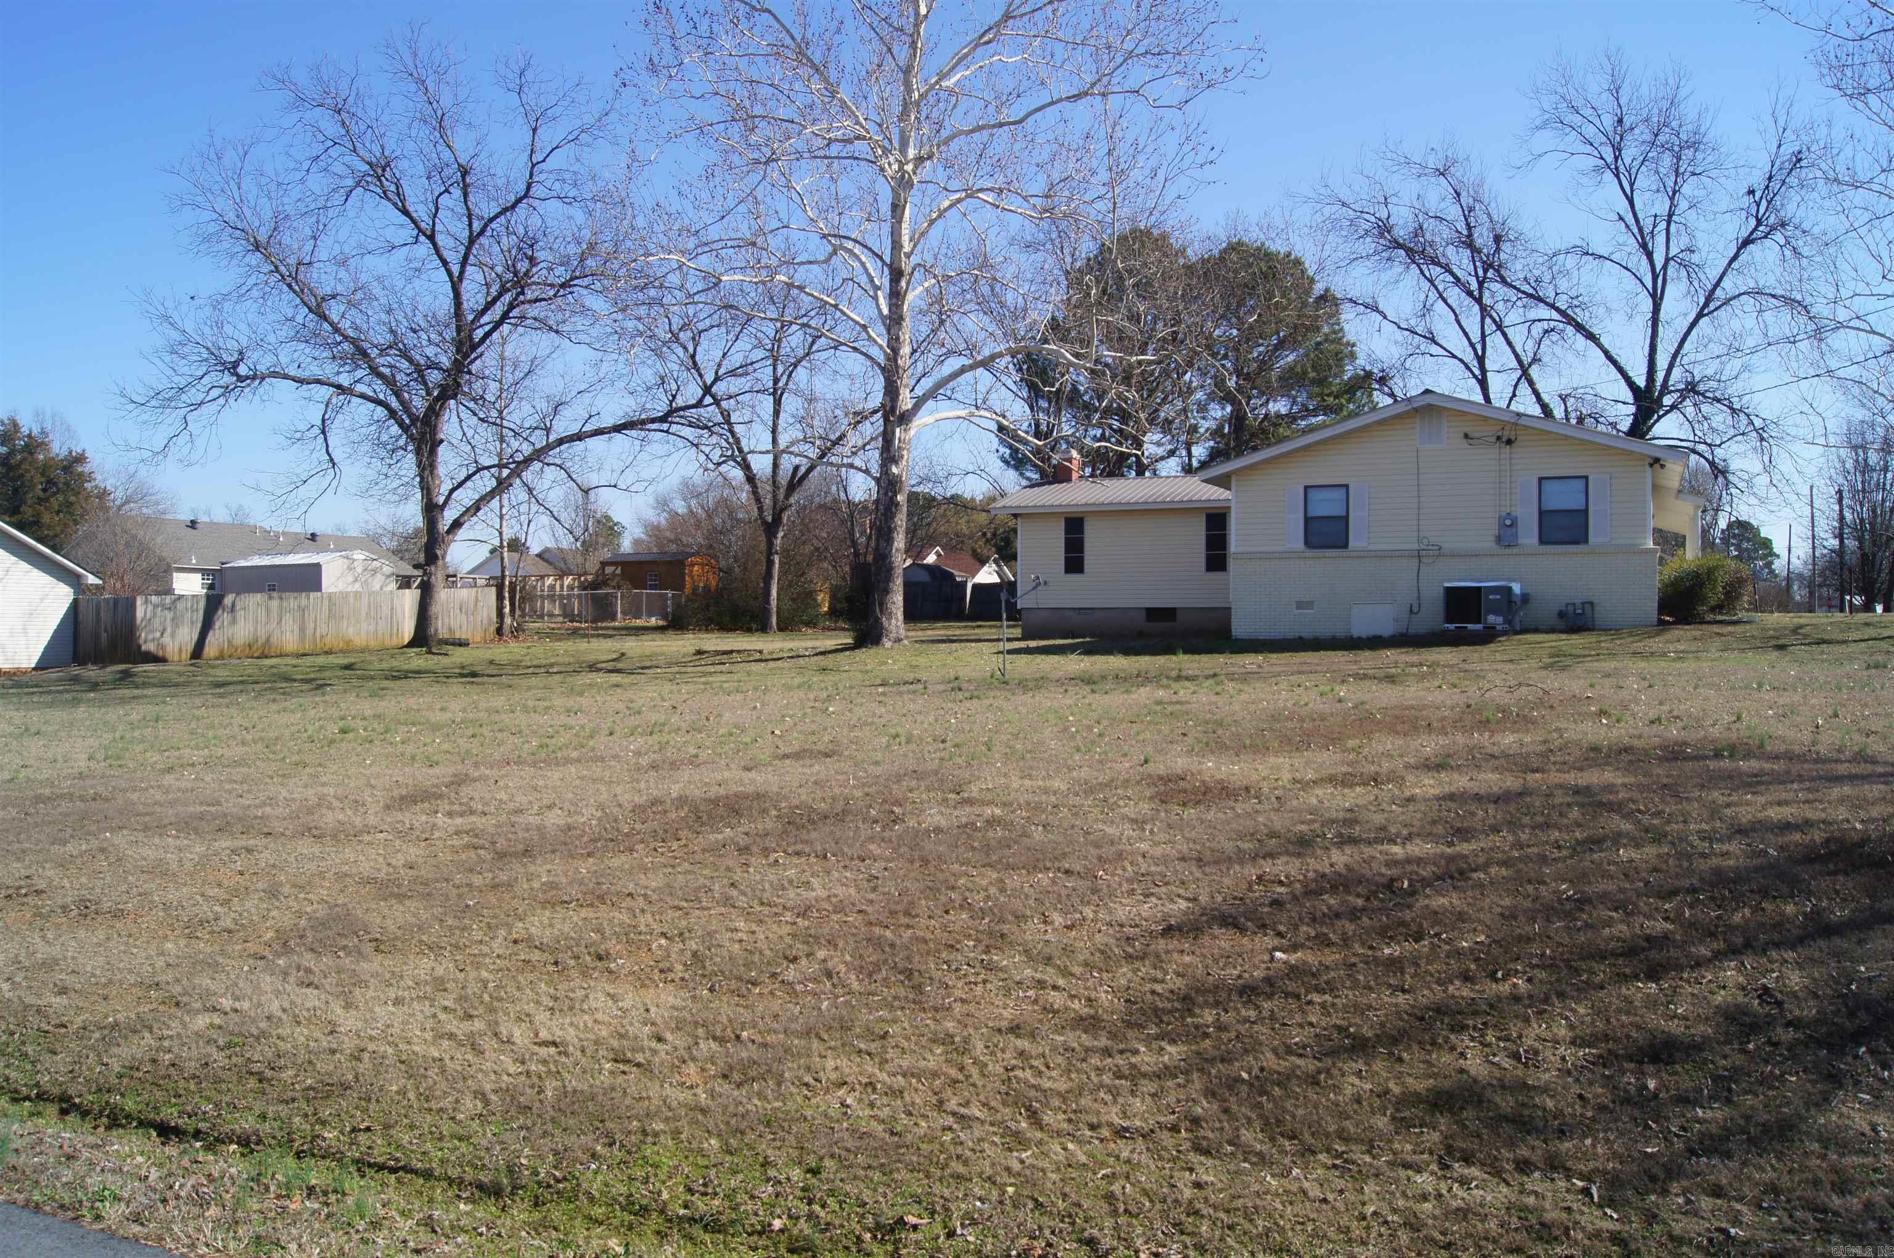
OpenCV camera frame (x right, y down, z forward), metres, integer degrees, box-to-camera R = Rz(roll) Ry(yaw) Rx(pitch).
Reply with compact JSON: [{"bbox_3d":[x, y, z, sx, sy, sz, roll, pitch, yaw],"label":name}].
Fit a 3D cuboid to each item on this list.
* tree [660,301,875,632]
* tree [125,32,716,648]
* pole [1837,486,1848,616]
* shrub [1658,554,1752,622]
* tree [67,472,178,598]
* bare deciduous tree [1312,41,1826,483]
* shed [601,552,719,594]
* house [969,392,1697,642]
[{"bbox_3d":[-5.766,-5.220,45.500,6.928,10.582,6.600,-1,2,0],"label":"tree"},{"bbox_3d":[-15.966,-8.745,43.000,17.894,18.702,17.000,-1,2,0],"label":"tree"},{"bbox_3d":[53.679,-4.654,85.000,0.360,7.801,0.360,-1,2,0],"label":"pole"},{"bbox_3d":[15.180,-0.815,28.400,1.900,1.360,1.800,-1,2,0],"label":"shrub"},{"bbox_3d":[-26.236,-2.182,45.000,3.520,5.961,3.520,-1,2,0],"label":"tree"},{"bbox_3d":[22.340,-11.037,51.000,17.926,19.415,16.671,-1,2,0],"label":"bare deciduous tree"},{"bbox_3d":[-13.320,-1.962,66.000,5.100,3.200,3.000,0,2,25],"label":"shed"},{"bbox_3d":[10.616,-2.512,36.009,15.500,4.970,15.500,0,2,26],"label":"house"}]

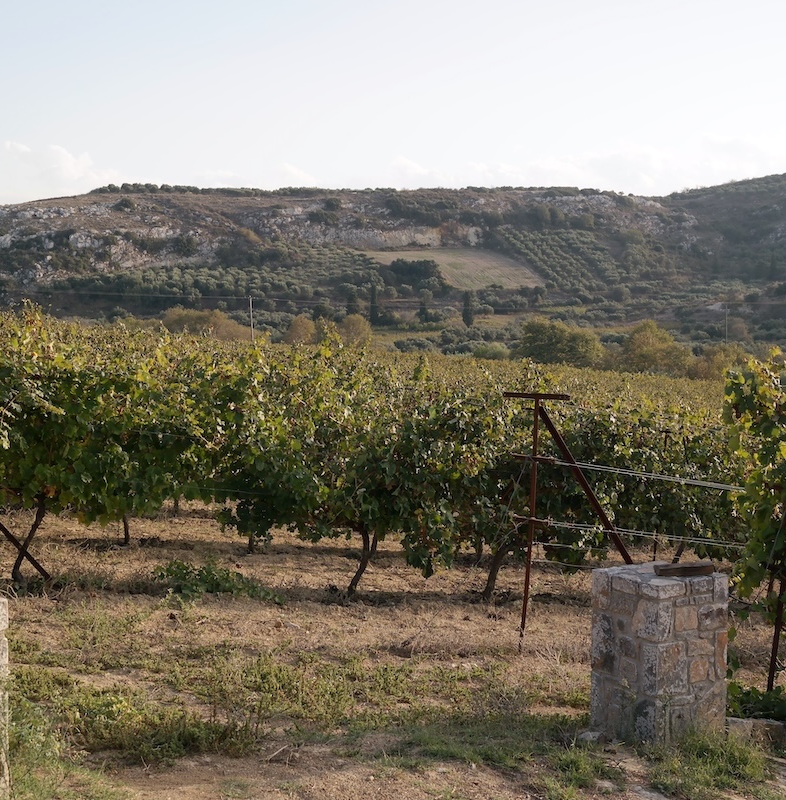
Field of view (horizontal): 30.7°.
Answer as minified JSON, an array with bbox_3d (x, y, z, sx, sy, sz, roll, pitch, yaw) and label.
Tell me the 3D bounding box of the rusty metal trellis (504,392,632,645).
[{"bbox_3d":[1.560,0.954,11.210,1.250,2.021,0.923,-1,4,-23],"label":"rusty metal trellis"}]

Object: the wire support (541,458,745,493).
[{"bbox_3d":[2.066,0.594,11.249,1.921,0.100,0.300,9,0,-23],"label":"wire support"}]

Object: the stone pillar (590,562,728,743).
[{"bbox_3d":[1.560,1.476,8.389,0.553,0.930,0.548,-2,4,-34],"label":"stone pillar"}]

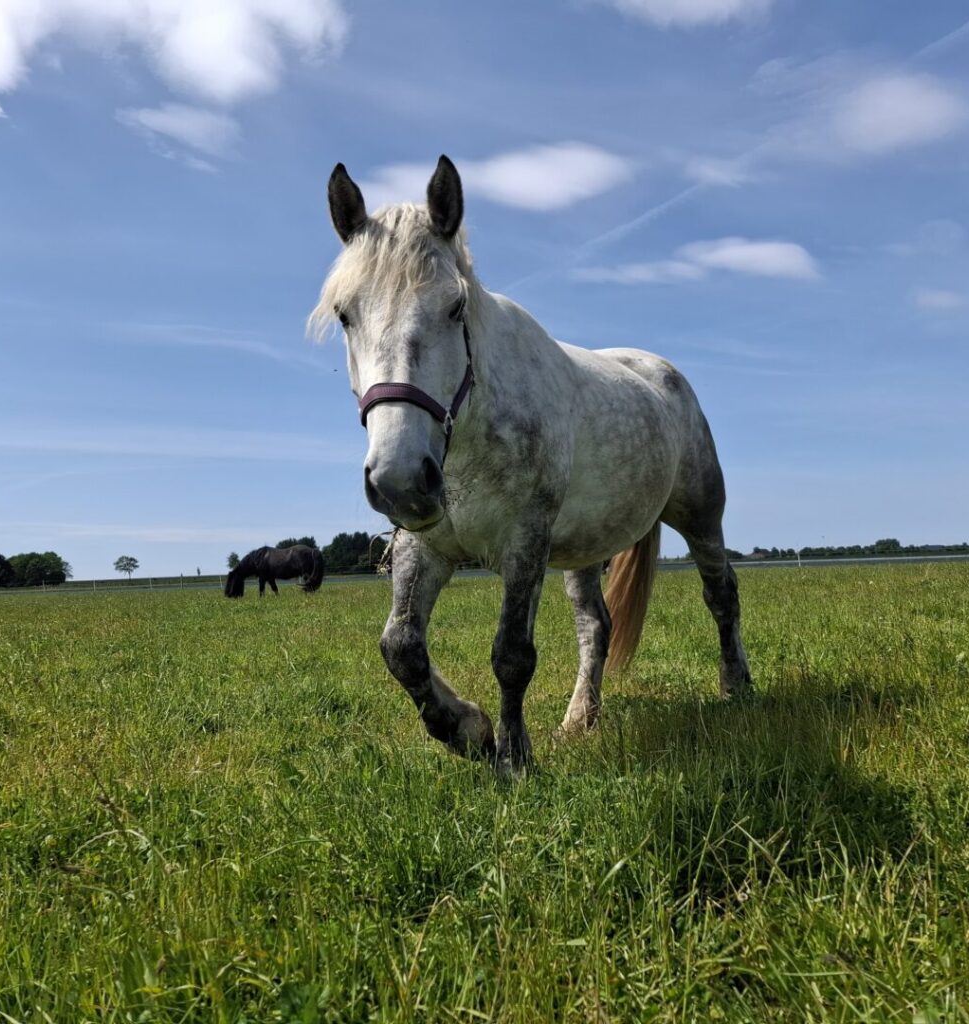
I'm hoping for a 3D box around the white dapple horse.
[{"bbox_3d":[0.232,0.043,3.243,0.700,1.650,2.500,-4,-4,27],"label":"white dapple horse"}]

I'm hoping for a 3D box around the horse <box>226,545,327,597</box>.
[{"bbox_3d":[-5.493,1.594,23.959,2.550,1.450,0.650,-1,-4,-17],"label":"horse"}]

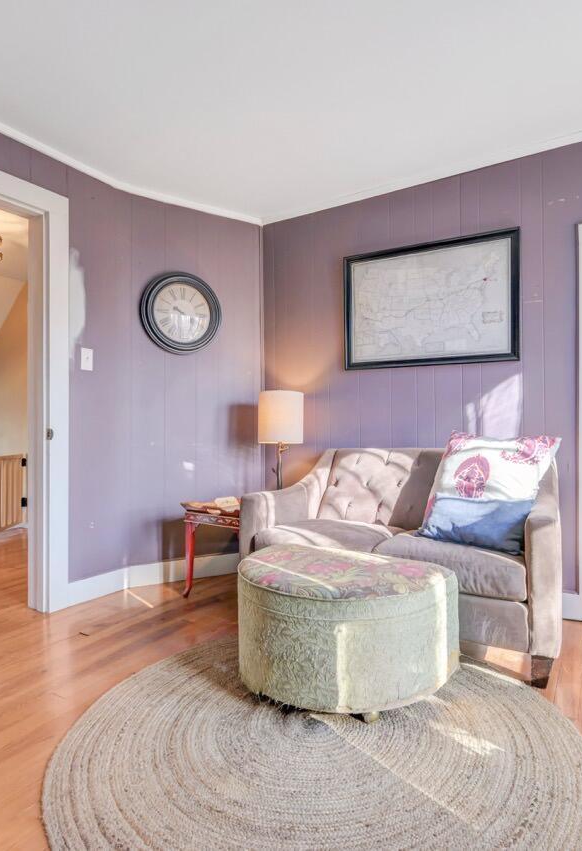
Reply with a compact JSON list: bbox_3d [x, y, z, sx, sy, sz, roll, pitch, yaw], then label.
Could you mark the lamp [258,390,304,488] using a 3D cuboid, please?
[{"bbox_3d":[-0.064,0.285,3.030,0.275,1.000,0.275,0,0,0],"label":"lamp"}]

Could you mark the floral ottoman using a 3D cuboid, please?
[{"bbox_3d":[0.167,0.730,1.850,0.760,0.420,0.570,0,0,30],"label":"floral ottoman"}]

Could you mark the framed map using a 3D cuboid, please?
[{"bbox_3d":[0.755,-0.685,2.831,0.990,0.690,0.035,0,0,30],"label":"framed map"}]

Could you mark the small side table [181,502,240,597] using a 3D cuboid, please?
[{"bbox_3d":[-0.310,0.685,2.850,0.420,0.530,0.480,0,0,30],"label":"small side table"}]

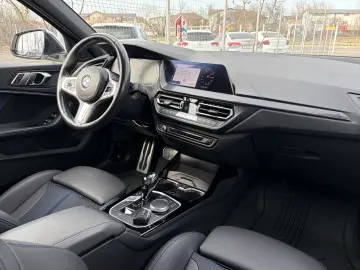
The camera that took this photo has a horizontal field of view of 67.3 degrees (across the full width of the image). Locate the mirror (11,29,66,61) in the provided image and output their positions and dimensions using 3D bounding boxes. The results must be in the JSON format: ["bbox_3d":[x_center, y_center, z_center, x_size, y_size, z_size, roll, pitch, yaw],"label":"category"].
[{"bbox_3d":[-0.723,-0.463,1.390,0.240,0.155,0.130,8,20,23],"label":"mirror"}]

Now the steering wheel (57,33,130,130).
[{"bbox_3d":[-0.329,-0.201,1.029,0.370,0.370,0.095,12,0,32],"label":"steering wheel"}]

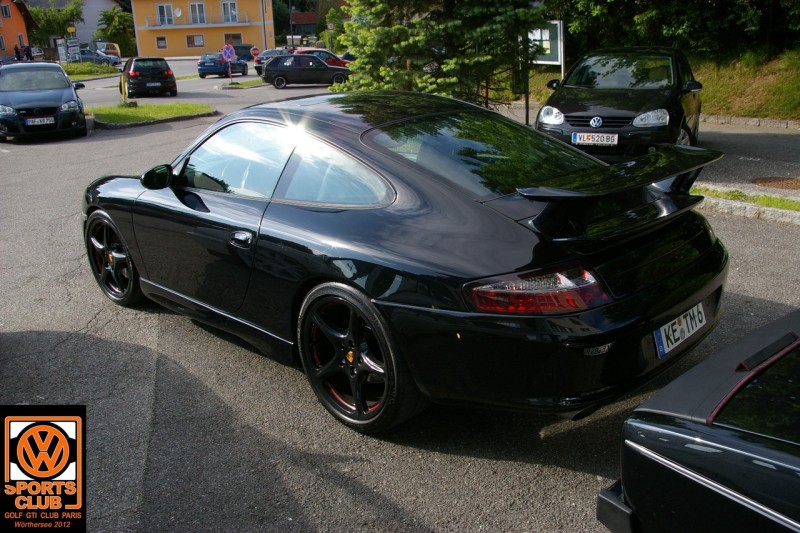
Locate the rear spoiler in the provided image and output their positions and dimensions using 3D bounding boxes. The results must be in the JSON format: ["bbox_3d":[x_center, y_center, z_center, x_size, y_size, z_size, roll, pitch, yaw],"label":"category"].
[{"bbox_3d":[0.895,-0.280,2.750,0.320,0.270,1.260,14,24,43],"label":"rear spoiler"}]

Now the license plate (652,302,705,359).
[{"bbox_3d":[1.110,0.237,2.712,0.440,0.110,0.015,-19,7,-42],"label":"license plate"}]

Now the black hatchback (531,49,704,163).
[{"bbox_3d":[3.200,-2.300,9.580,1.790,1.480,4.200,7,20,27],"label":"black hatchback"}]

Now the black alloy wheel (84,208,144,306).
[{"bbox_3d":[-1.801,-0.075,4.535,0.645,0.645,0.230,12,23,39],"label":"black alloy wheel"}]

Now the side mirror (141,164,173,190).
[{"bbox_3d":[-1.278,-0.467,3.615,0.115,0.130,0.190,14,24,43],"label":"side mirror"}]

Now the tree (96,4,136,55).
[{"bbox_3d":[-28.187,-23.667,69.768,4.400,5.300,4.200,-2,18,0],"label":"tree"}]

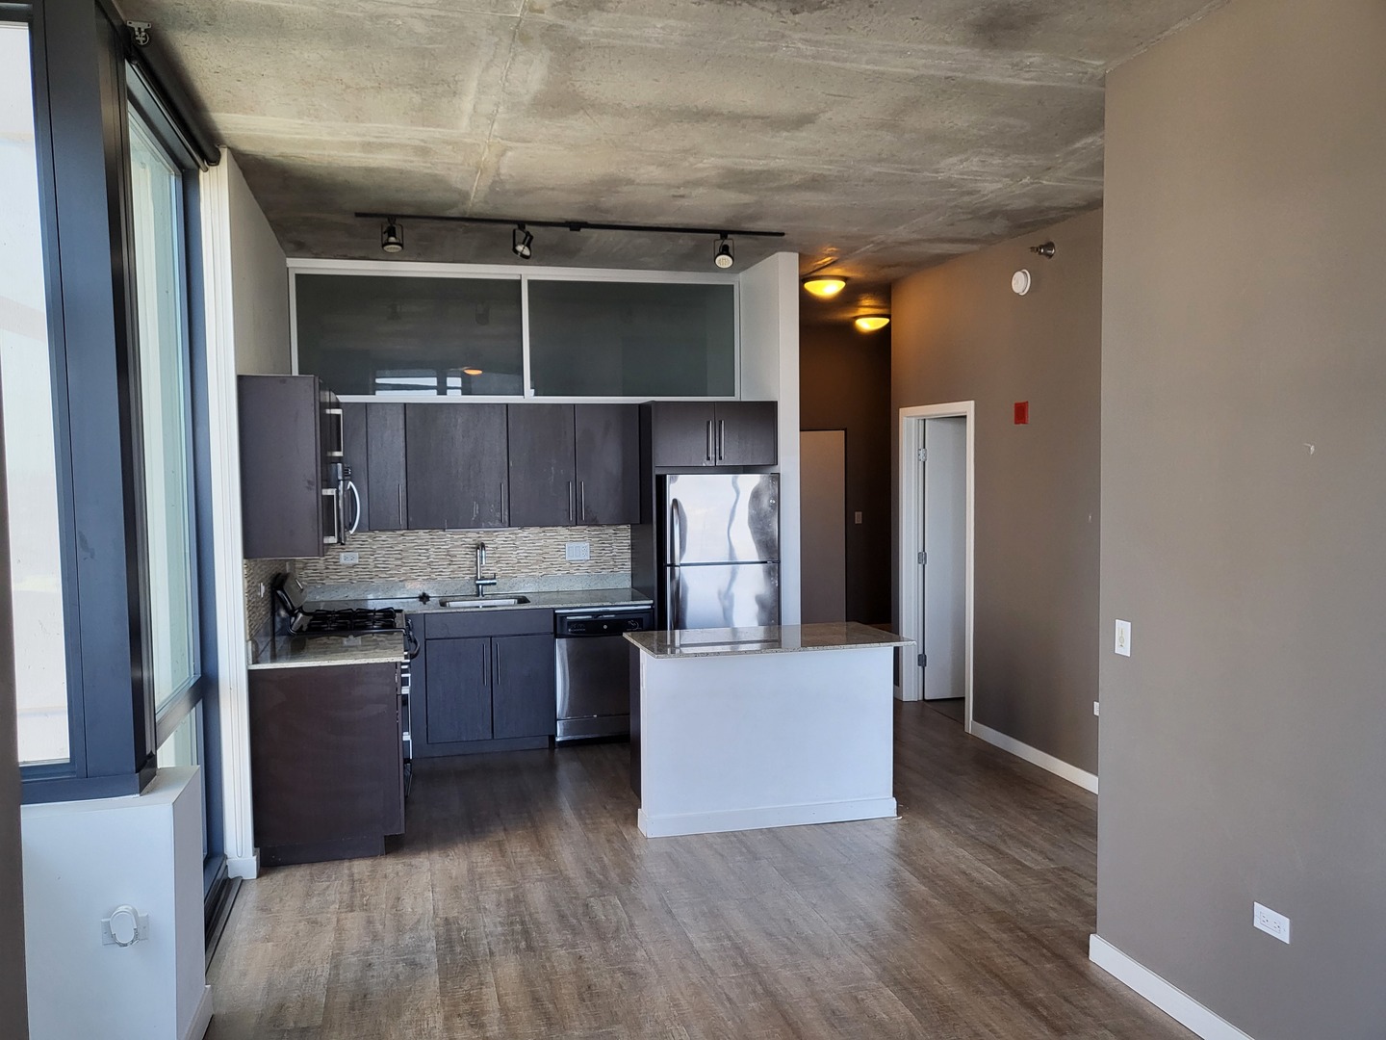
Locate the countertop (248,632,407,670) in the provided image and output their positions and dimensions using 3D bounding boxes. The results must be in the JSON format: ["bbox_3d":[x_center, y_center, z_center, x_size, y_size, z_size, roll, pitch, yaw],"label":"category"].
[{"bbox_3d":[-1.694,0.618,4.913,0.643,0.030,0.715,-1,3,-15],"label":"countertop"}]

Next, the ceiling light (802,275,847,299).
[{"bbox_3d":[0.932,-1.635,7.345,0.321,0.124,0.321,0,3,0],"label":"ceiling light"}]

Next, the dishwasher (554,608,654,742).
[{"bbox_3d":[-0.618,0.951,6.719,0.610,0.826,0.590,-1,3,-16],"label":"dishwasher"}]

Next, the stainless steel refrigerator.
[{"bbox_3d":[0.111,0.543,6.781,0.729,1.679,0.755,-1,3,-15],"label":"stainless steel refrigerator"}]

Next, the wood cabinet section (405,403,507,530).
[{"bbox_3d":[-1.450,-0.331,6.431,0.615,0.766,0.022,-1,3,-15],"label":"wood cabinet section"}]

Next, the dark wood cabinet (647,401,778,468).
[{"bbox_3d":[0.052,-0.551,6.788,0.807,0.398,0.682,-1,3,-15],"label":"dark wood cabinet"}]

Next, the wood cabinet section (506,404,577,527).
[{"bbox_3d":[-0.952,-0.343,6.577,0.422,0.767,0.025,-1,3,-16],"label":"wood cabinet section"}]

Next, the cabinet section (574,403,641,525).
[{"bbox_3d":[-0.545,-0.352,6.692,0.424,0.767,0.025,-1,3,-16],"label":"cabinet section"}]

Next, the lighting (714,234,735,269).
[{"bbox_3d":[0.173,-1.489,5.801,0.119,0.189,0.139,0,3,3],"label":"lighting"}]

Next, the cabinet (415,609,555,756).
[{"bbox_3d":[-1.317,0.976,6.549,0.826,0.870,0.589,-1,3,-15],"label":"cabinet"}]

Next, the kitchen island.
[{"bbox_3d":[0.363,1.023,5.148,1.287,0.901,0.670,-1,3,-16],"label":"kitchen island"}]

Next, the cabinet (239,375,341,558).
[{"bbox_3d":[-1.852,-0.240,4.795,0.333,0.775,0.615,-1,3,-16],"label":"cabinet"}]

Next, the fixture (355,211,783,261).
[{"bbox_3d":[-0.598,-1.498,5.594,2.299,0.199,0.119,-1,3,-15],"label":"fixture"}]

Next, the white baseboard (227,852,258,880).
[{"bbox_3d":[-1.937,1.484,4.491,0.129,0.091,0.124,-1,3,-15],"label":"white baseboard"}]

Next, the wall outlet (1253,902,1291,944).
[{"bbox_3d":[1.611,1.123,2.903,0.008,0.069,0.116,-1,3,-16],"label":"wall outlet"}]

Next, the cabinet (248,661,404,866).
[{"bbox_3d":[-1.692,1.066,4.906,0.643,0.877,0.615,-1,3,-16],"label":"cabinet"}]

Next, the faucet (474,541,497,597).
[{"bbox_3d":[-1.327,0.326,6.686,0.131,0.350,0.208,-1,3,-16],"label":"faucet"}]

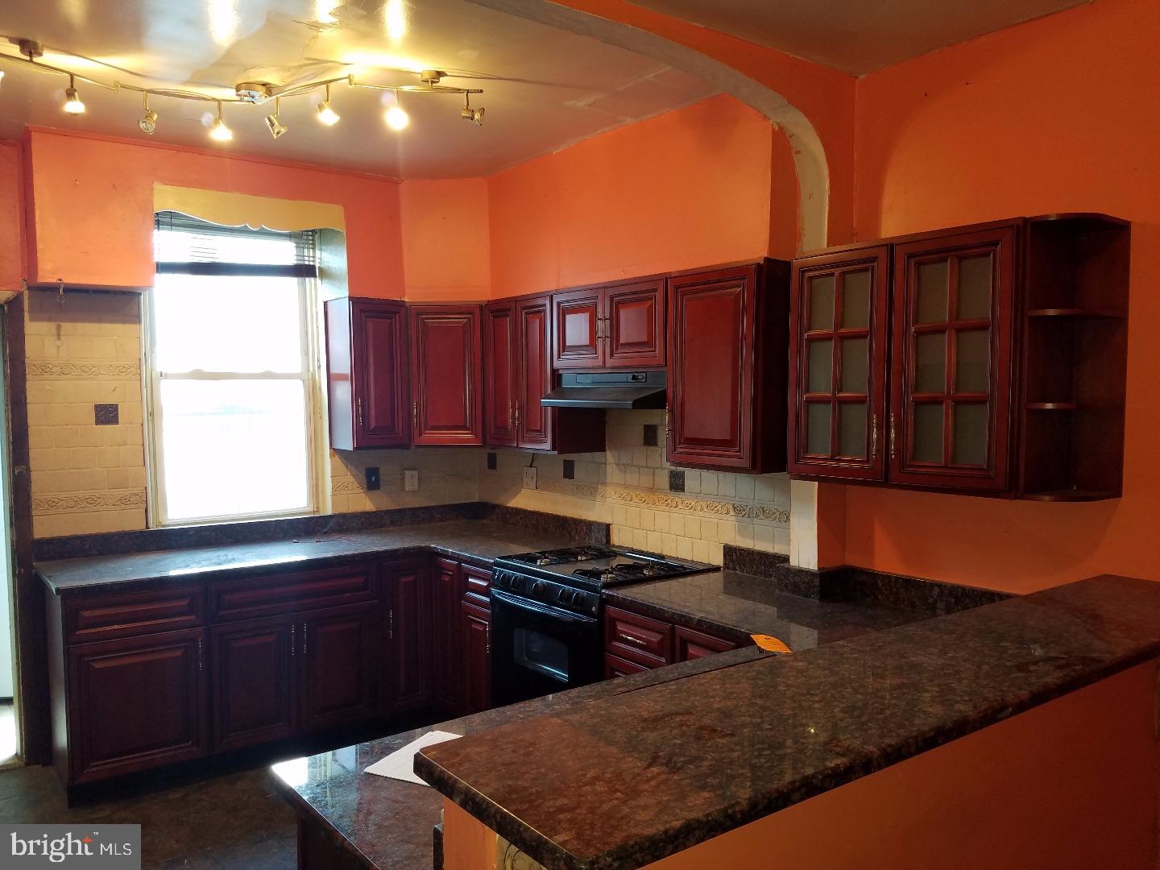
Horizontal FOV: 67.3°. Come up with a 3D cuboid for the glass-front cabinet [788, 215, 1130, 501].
[{"bbox_3d":[1.150,-0.223,2.765,0.337,0.774,0.930,-2,4,-38],"label":"glass-front cabinet"}]

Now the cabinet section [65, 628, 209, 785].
[{"bbox_3d":[-1.967,1.089,3.797,0.513,0.549,0.560,-2,3,-37],"label":"cabinet section"}]

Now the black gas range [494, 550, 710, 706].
[{"bbox_3d":[0.105,1.007,3.802,0.695,0.920,0.756,-2,4,-38],"label":"black gas range"}]

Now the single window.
[{"bbox_3d":[-1.761,-0.326,4.474,0.870,1.530,0.100,-2,4,-38],"label":"single window"}]

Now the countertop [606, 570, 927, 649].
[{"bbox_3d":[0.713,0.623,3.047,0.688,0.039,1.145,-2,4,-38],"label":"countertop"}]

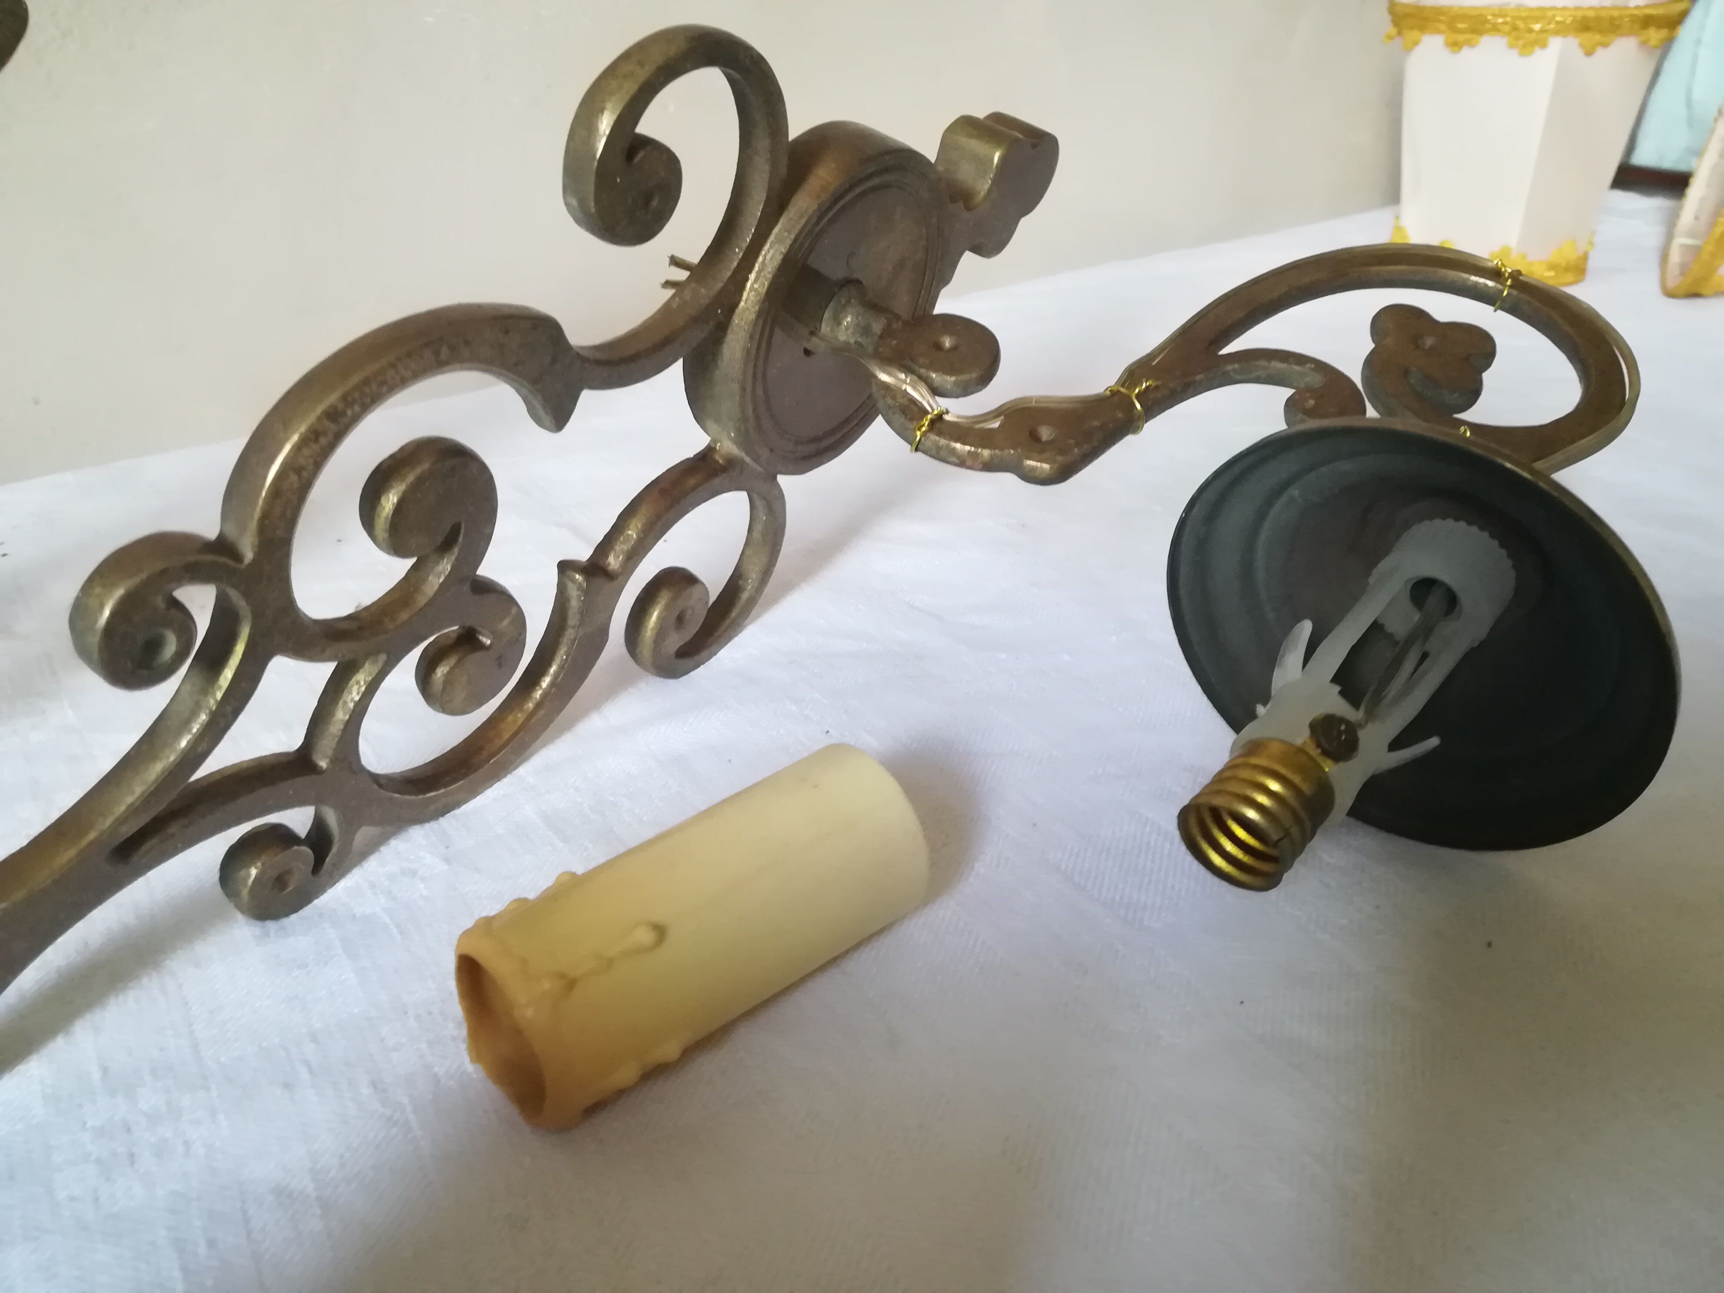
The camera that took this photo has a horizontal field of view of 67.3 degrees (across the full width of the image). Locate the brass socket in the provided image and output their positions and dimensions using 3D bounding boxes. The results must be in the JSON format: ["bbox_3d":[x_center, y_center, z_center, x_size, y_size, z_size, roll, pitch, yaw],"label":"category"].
[{"bbox_3d":[0.053,0.022,0.173,0.015,0.015,0.015,23,50,38],"label":"brass socket"}]

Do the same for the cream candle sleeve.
[{"bbox_3d":[-0.023,0.039,0.183,0.064,0.029,0.029,-24,35,-31],"label":"cream candle sleeve"}]

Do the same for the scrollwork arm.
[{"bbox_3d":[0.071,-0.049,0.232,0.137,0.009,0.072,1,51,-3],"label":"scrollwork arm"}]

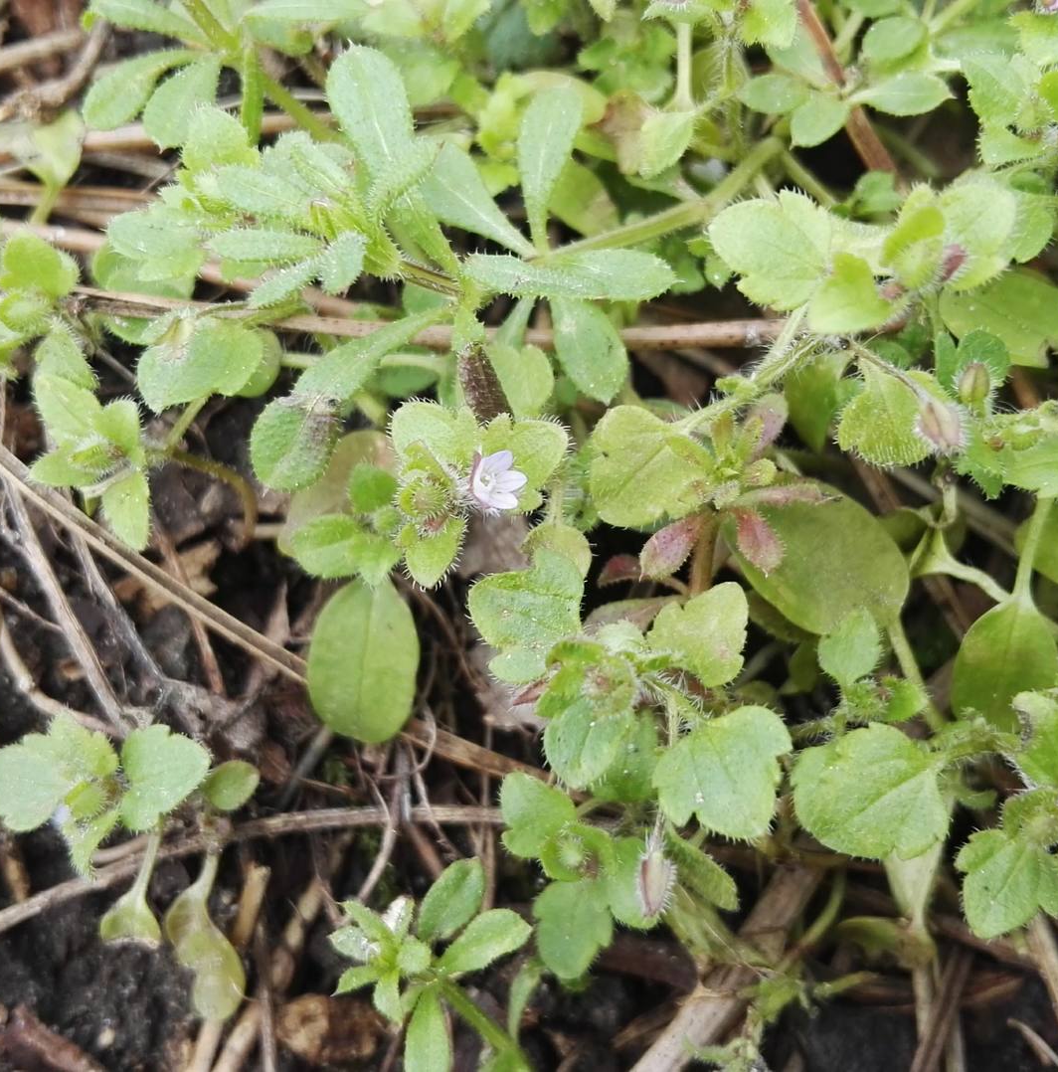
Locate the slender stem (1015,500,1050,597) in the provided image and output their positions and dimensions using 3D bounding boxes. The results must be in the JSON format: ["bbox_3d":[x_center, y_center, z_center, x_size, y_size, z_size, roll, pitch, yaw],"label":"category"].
[{"bbox_3d":[0.060,0.001,0.169,0.002,0.002,0.013,15,76,0],"label":"slender stem"}]

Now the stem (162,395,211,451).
[{"bbox_3d":[-0.042,-0.014,0.176,0.001,0.011,0.001,41,24,0],"label":"stem"}]

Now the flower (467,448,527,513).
[{"bbox_3d":[-0.003,-0.006,0.157,0.004,0.006,0.006,-7,41,47],"label":"flower"}]

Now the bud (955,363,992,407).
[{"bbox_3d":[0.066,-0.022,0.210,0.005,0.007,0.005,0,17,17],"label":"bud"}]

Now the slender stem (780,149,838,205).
[{"bbox_3d":[0.039,-0.050,0.198,0.002,0.002,0.011,-45,73,18],"label":"slender stem"}]

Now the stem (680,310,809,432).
[{"bbox_3d":[0.025,-0.019,0.167,0.020,0.003,0.003,-42,90,17],"label":"stem"}]

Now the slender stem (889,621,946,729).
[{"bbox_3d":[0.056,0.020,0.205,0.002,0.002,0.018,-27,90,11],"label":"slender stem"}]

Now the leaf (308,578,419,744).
[{"bbox_3d":[-0.020,0.015,0.169,0.013,0.003,0.020,3,69,-6],"label":"leaf"}]

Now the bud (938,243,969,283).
[{"bbox_3d":[0.048,-0.031,0.161,0.003,0.005,0.003,29,30,0],"label":"bud"}]

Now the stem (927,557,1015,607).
[{"bbox_3d":[0.054,0.005,0.174,0.011,0.002,0.003,27,96,22],"label":"stem"}]

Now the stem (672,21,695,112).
[{"bbox_3d":[0.025,-0.077,0.232,0.003,0.003,0.015,0,90,6],"label":"stem"}]

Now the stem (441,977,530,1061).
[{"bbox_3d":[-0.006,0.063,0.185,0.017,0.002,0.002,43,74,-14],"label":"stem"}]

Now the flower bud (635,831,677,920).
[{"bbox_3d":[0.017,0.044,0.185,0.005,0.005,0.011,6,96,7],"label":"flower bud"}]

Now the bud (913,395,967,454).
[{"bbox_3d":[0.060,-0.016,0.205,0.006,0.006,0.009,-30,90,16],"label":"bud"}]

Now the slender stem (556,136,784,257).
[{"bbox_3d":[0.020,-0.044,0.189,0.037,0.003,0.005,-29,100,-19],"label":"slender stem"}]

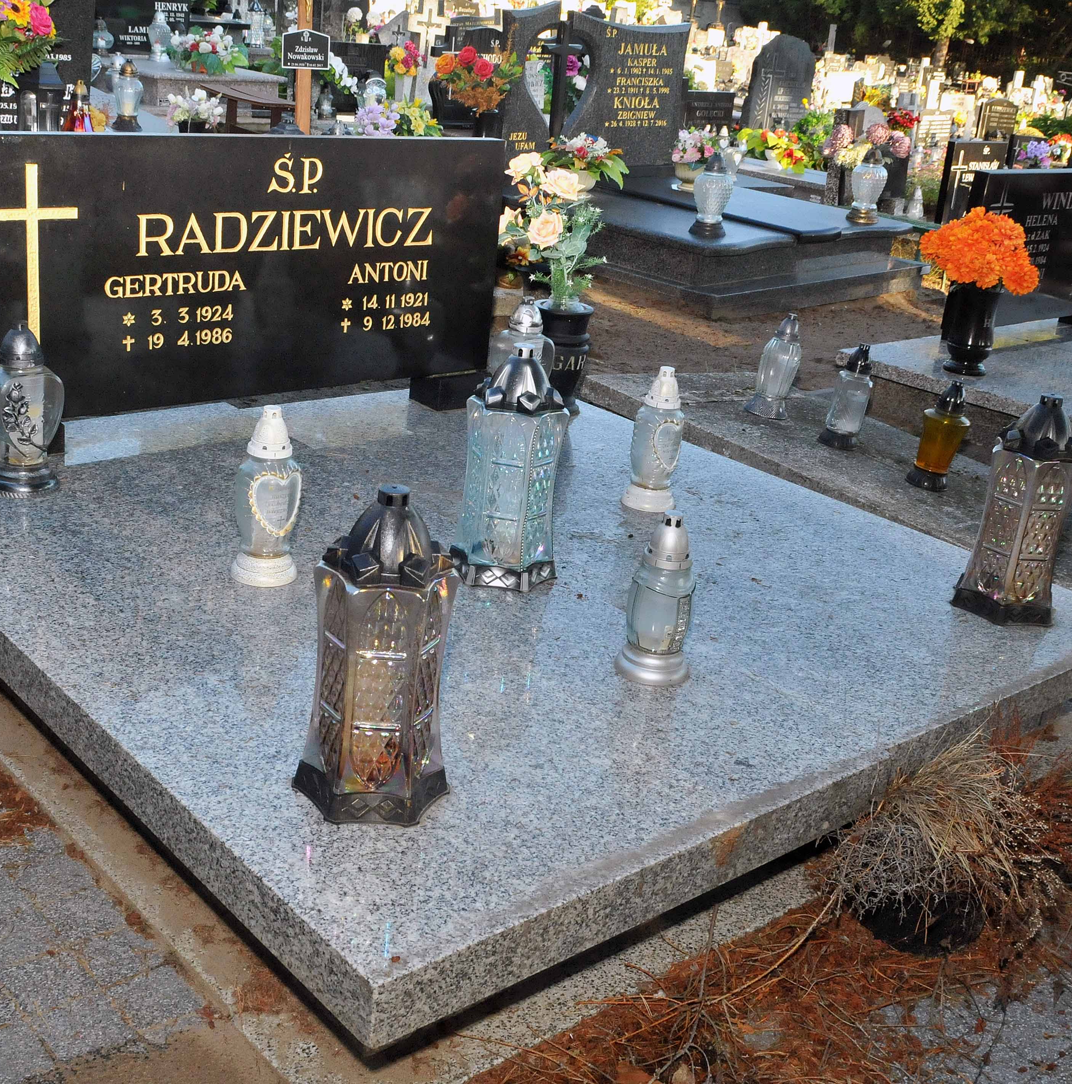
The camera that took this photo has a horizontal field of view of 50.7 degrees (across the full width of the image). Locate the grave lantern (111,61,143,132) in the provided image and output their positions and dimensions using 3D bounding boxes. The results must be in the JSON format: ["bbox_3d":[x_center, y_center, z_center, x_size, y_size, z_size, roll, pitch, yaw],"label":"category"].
[{"bbox_3d":[-1.975,-2.147,5.450,0.148,0.312,0.148,-15,30,-39],"label":"grave lantern"}]

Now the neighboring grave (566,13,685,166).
[{"bbox_3d":[0.490,-2.457,6.203,0.100,0.772,0.884,21,25,34],"label":"neighboring grave"}]

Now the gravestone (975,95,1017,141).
[{"bbox_3d":[4.565,-4.192,11.243,0.580,0.500,0.110,-14,29,-42],"label":"gravestone"}]

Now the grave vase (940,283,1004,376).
[{"bbox_3d":[1.108,-0.541,2.882,0.122,0.213,0.122,-15,30,-39],"label":"grave vase"}]

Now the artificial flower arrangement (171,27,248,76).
[{"bbox_3d":[-2.113,-3.174,7.329,0.480,0.320,0.420,-14,29,-42],"label":"artificial flower arrangement"}]

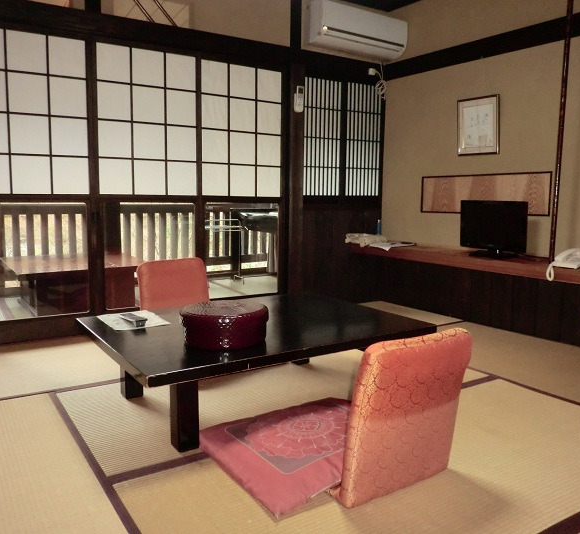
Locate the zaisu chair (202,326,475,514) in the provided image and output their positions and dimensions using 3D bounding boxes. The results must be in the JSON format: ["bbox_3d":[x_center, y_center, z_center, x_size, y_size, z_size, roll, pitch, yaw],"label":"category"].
[{"bbox_3d":[0.111,0.386,1.685,0.614,0.473,0.689,-4,9,-33],"label":"zaisu chair"}]

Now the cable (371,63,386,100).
[{"bbox_3d":[0.710,-1.461,4.186,0.162,0.278,0.058,-4,9,-33],"label":"cable"}]

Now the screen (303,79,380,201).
[{"bbox_3d":[0.430,-0.972,4.108,0.764,0.863,0.042,-4,9,-33],"label":"screen"}]

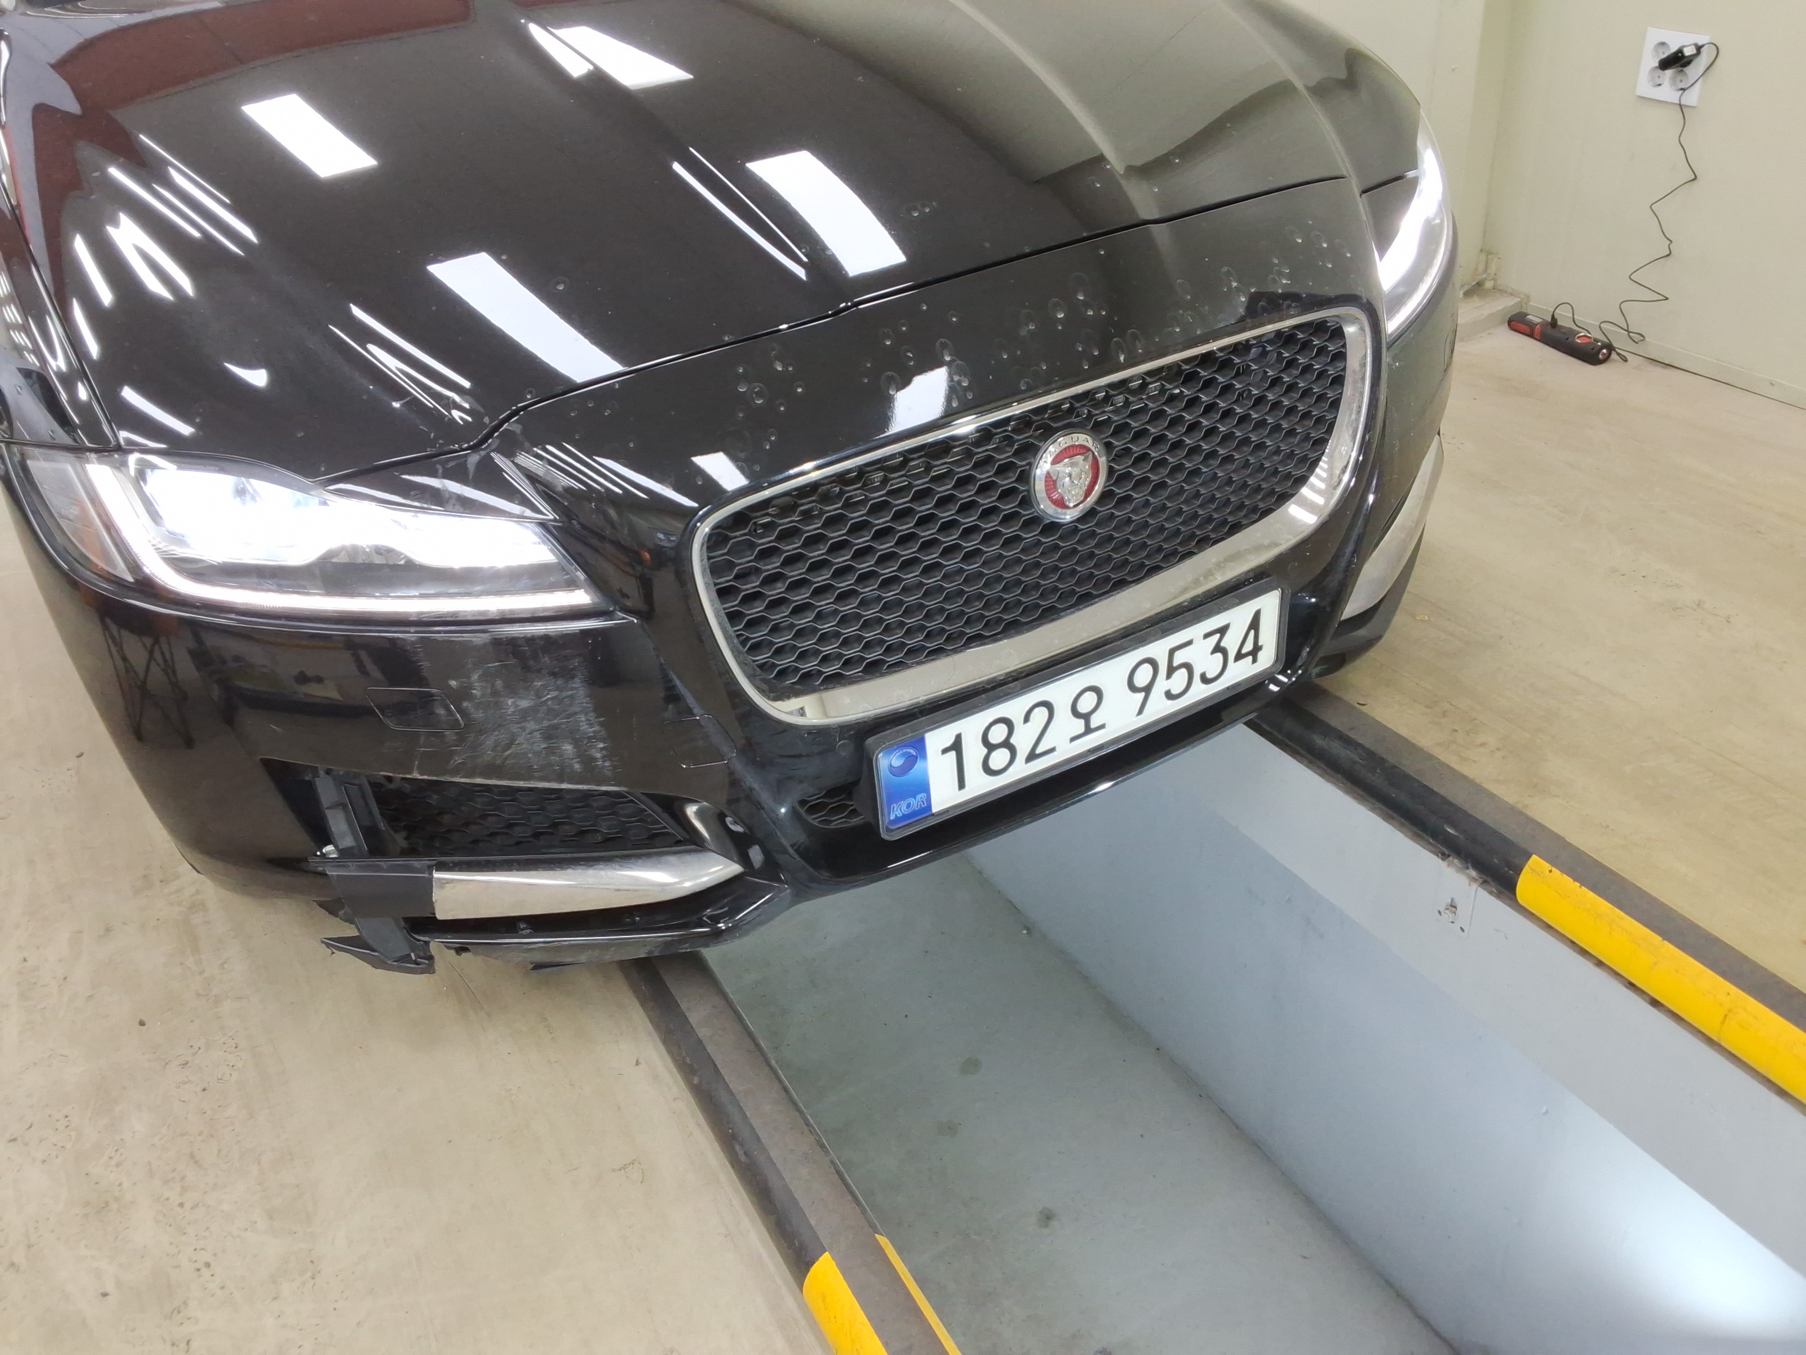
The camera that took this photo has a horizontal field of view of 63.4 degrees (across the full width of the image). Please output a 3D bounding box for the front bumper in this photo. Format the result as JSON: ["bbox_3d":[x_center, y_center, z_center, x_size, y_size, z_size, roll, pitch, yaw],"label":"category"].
[{"bbox_3d":[0.064,-0.174,1.755,1.850,0.630,0.610,-21,35,-20],"label":"front bumper"}]

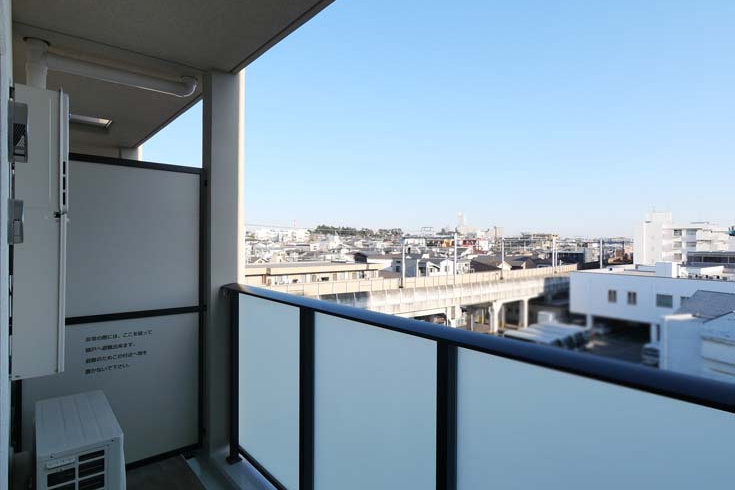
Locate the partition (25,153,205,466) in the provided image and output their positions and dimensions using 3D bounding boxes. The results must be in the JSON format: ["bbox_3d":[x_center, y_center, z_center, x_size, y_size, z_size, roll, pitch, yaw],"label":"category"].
[{"bbox_3d":[-1.548,0.450,2.506,1.027,1.980,0.037,0,0,-41],"label":"partition"}]

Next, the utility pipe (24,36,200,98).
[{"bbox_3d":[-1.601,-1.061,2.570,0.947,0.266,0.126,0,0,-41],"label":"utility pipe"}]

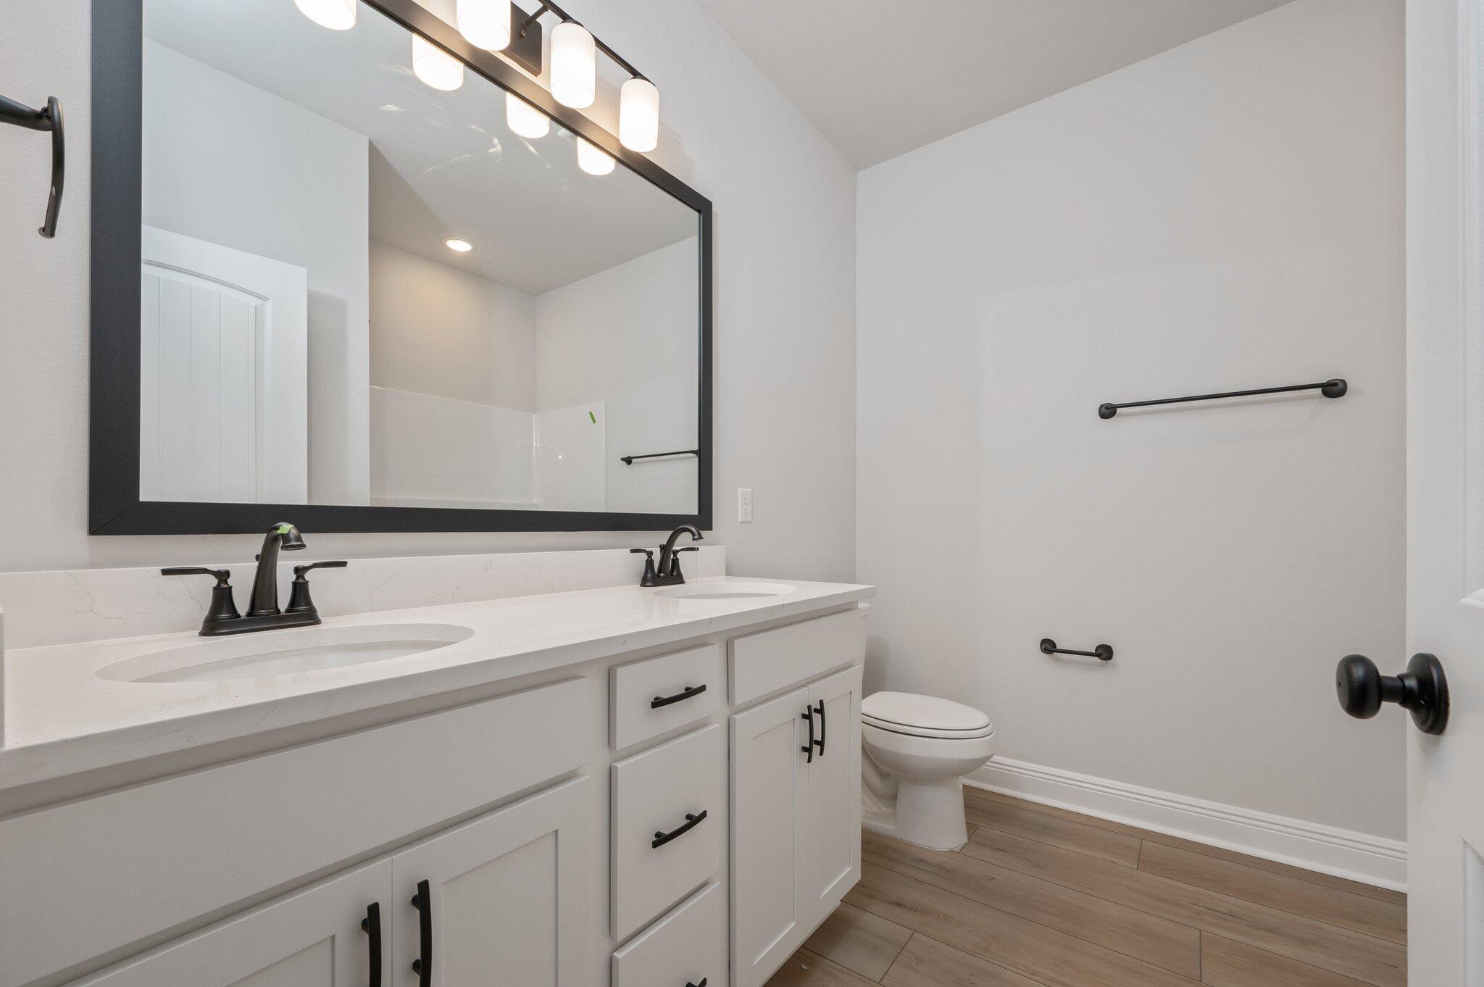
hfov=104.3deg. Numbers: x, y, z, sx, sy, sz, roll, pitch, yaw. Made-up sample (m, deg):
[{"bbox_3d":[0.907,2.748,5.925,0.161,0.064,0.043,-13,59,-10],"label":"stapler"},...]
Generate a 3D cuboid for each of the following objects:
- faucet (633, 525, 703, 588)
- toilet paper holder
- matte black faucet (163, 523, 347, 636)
[{"bbox_3d":[-0.188,0.176,1.649,0.173,0.172,0.247,-2,-3,37],"label":"faucet"},{"bbox_3d":[1.256,0.590,2.173,0.235,0.057,0.080,-2,-3,37],"label":"toilet paper holder"},{"bbox_3d":[-0.745,0.133,0.917,0.173,0.172,0.245,-2,-3,37],"label":"matte black faucet"}]

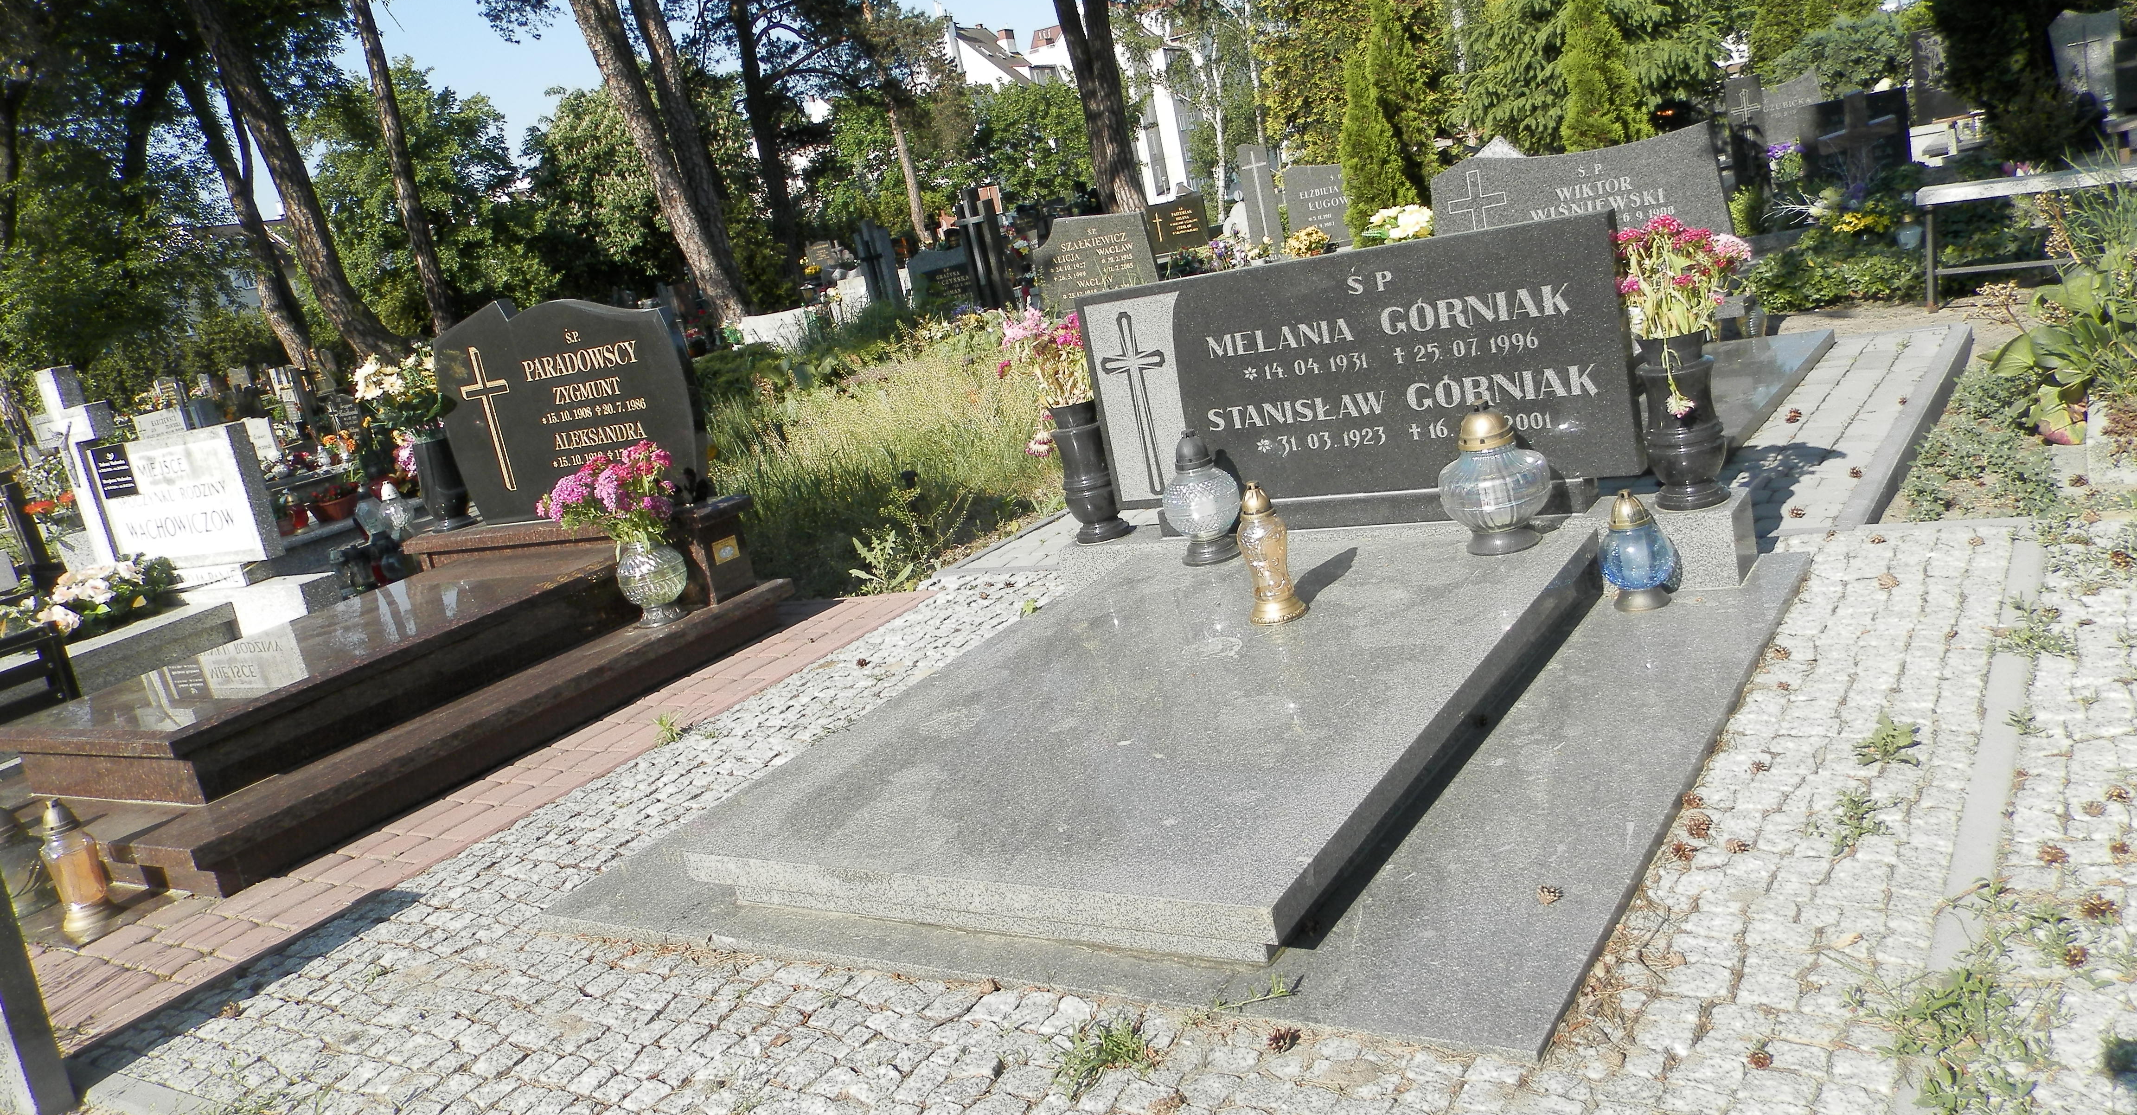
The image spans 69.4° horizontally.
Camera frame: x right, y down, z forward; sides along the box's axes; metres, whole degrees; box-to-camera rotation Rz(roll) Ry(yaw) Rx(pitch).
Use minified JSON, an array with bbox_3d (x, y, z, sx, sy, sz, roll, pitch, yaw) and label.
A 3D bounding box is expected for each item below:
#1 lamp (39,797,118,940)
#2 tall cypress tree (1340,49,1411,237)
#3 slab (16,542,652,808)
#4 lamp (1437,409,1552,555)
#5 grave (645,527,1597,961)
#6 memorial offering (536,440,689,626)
[{"bbox_3d":[-2.130,0.661,3.297,0.130,0.303,0.130,-3,16,35],"label":"lamp"},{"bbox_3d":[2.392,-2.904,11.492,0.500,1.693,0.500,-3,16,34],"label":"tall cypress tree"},{"bbox_3d":[-2.022,0.300,4.333,0.949,0.192,1.435,-3,16,35],"label":"slab"},{"bbox_3d":[0.913,-0.177,3.302,0.241,0.300,0.241,-3,16,35],"label":"lamp"},{"bbox_3d":[0.243,0.275,2.977,1.130,0.122,1.616,-3,16,35],"label":"grave"},{"bbox_3d":[-1.432,-0.082,4.931,0.419,0.600,0.376,-3,16,34],"label":"memorial offering"}]

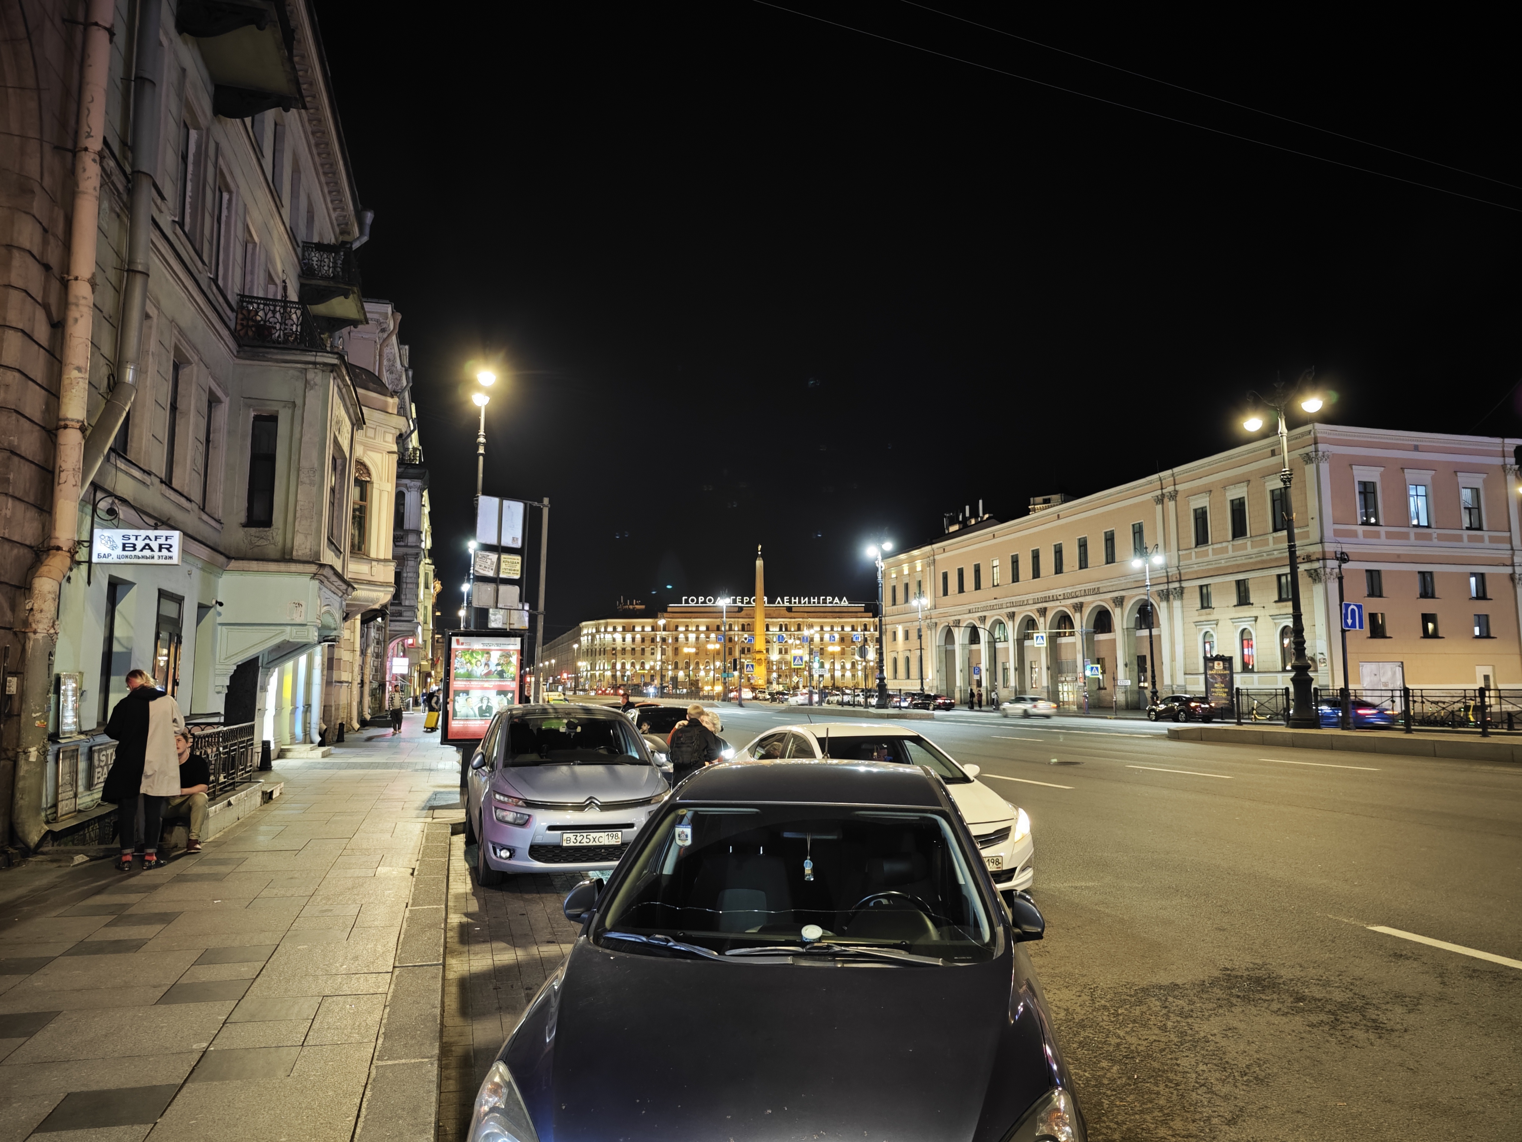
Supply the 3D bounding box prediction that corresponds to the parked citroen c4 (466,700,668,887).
[{"bbox_3d":[-2.152,2.271,10.967,1.830,1.630,4.570,2,-7,-18],"label":"parked citroen c4"}]

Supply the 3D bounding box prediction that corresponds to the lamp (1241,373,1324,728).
[{"bbox_3d":[15.108,-0.720,28.773,0.800,10.191,2.500,2,-7,-17],"label":"lamp"}]

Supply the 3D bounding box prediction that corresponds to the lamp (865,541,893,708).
[{"bbox_3d":[6.761,2.567,57.083,0.800,10.014,2.500,2,-7,-17],"label":"lamp"}]

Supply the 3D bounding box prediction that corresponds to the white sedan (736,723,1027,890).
[{"bbox_3d":[0.931,2.227,9.892,1.700,1.470,4.370,2,-7,-20],"label":"white sedan"}]

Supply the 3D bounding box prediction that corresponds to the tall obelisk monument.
[{"bbox_3d":[-0.230,11.505,246.310,3.500,36.099,3.500,0,-7,0],"label":"tall obelisk monument"}]

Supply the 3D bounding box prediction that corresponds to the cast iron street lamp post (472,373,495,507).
[{"bbox_3d":[-7.216,-0.661,25.646,0.800,10.508,2.500,2,-7,-17],"label":"cast iron street lamp post"}]

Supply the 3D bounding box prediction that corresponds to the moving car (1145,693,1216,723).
[{"bbox_3d":[23.618,7.659,56.997,1.830,1.620,4.550,2,-7,-15],"label":"moving car"}]

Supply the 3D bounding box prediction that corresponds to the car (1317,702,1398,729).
[{"bbox_3d":[25.663,6.212,44.581,1.820,1.450,4.600,2,-7,-15],"label":"car"}]

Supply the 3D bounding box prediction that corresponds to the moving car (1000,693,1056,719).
[{"bbox_3d":[16.370,8.251,61.962,1.760,1.450,4.500,2,-7,-14],"label":"moving car"}]

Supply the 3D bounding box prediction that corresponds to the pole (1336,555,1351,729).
[{"bbox_3d":[15.430,1.801,26.770,0.350,4.747,0.350,2,-7,-17],"label":"pole"}]

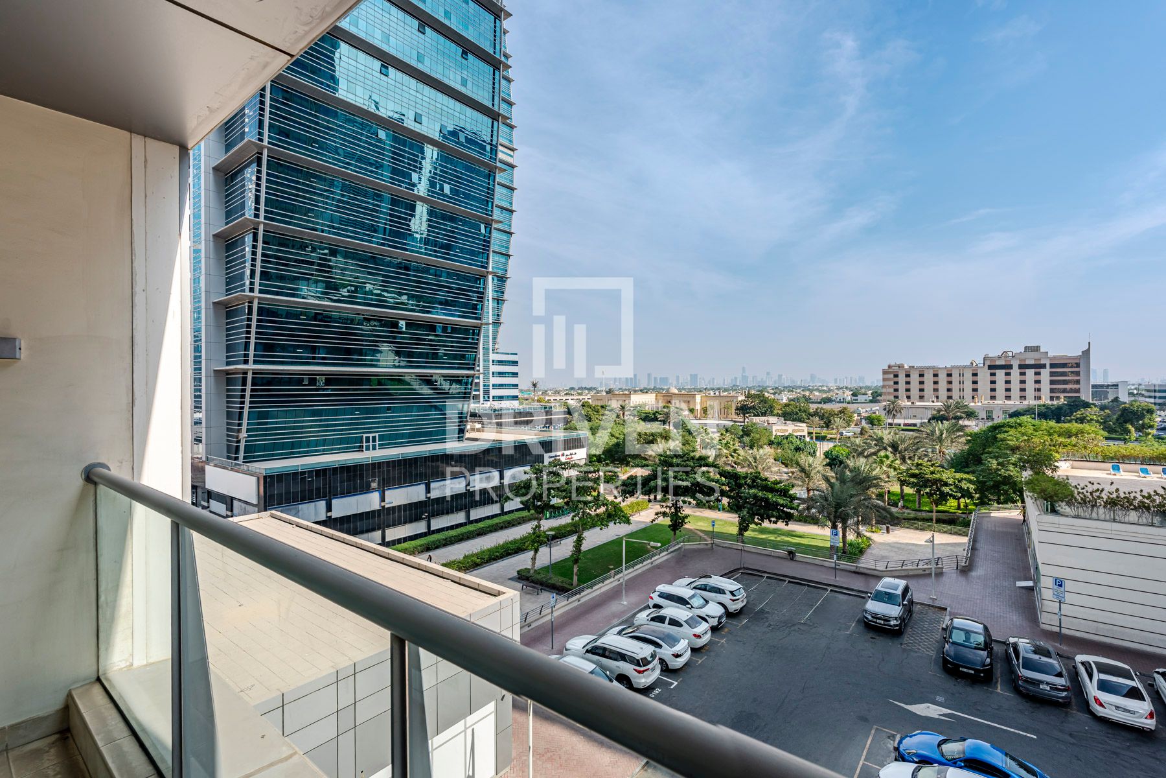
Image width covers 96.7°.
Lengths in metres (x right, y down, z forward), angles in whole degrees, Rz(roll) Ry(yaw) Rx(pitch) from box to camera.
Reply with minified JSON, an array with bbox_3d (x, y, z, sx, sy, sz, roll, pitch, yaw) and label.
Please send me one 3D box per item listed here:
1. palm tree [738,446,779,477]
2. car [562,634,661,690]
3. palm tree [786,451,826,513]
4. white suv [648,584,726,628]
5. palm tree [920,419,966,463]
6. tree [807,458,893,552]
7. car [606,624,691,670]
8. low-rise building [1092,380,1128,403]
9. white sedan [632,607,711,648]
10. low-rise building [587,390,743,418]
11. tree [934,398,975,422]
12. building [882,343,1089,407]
[{"bbox_3d":[22.500,10.300,66.500,5.100,6.000,5.100,0,0,18],"label":"palm tree"},{"bbox_3d":[1.350,12.982,25.324,4.795,1.835,1.855,0,1,39],"label":"car"},{"bbox_3d":[27.140,11.189,62.591,5.000,7.430,5.000,0,0,0],"label":"palm tree"},{"bbox_3d":[6.170,12.920,30.850,4.460,1.630,1.830,0,0,36],"label":"white suv"},{"bbox_3d":[53.405,9.929,77.081,6.800,10.920,6.800,0,0,0],"label":"palm tree"},{"bbox_3d":[22.600,9.800,43.900,7.000,7.900,7.000,0,0,27],"label":"tree"},{"bbox_3d":[3.180,13.170,27.165,4.620,1.430,1.820,0,1,39],"label":"car"},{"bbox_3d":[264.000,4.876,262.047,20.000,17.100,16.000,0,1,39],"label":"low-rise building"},{"bbox_3d":[4.960,13.050,28.950,4.290,1.500,1.690,0,0,39],"label":"white sedan"},{"bbox_3d":[39.957,6.983,241.977,66.000,11.500,30.000,0,0,23],"label":"low-rise building"},{"bbox_3d":[97.896,8.478,138.071,9.500,11.860,9.500,0,0,0],"label":"tree"},{"bbox_3d":[193.000,-3.700,253.500,77.000,29.500,25.000,0,0,39],"label":"building"}]

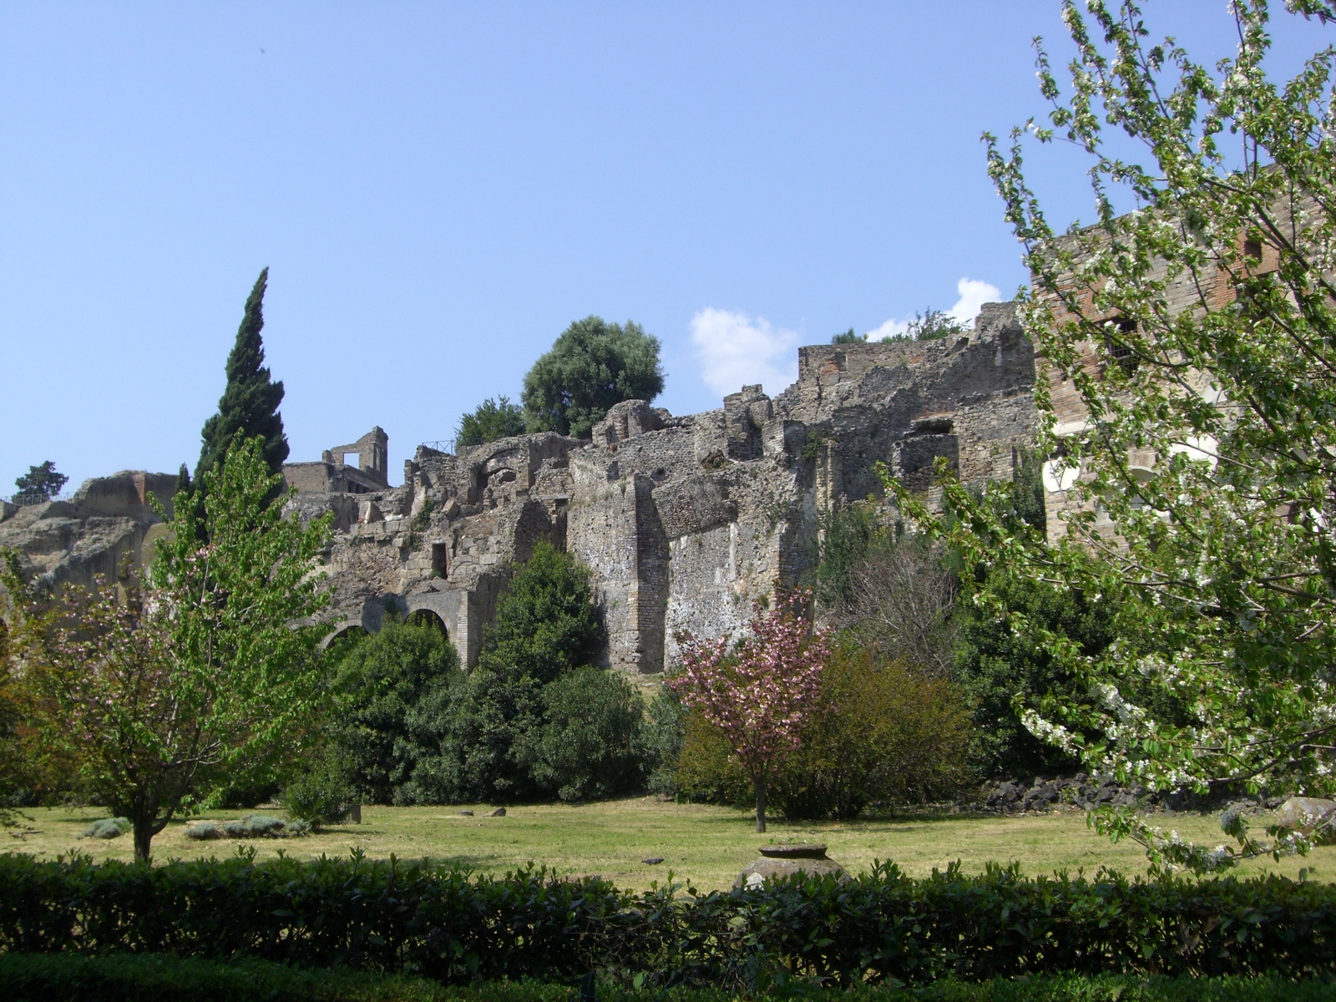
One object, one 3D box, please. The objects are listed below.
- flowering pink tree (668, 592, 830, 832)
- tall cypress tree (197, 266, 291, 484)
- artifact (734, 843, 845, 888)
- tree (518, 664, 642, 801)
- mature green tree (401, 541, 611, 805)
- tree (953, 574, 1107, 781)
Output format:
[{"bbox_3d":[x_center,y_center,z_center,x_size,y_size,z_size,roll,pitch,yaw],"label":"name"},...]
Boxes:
[{"bbox_3d":[1.455,3.683,32.000,2.890,4.330,2.800,-1,-7,0],"label":"flowering pink tree"},{"bbox_3d":[-16.862,-1.926,72.000,3.940,14.670,3.900,-1,-7,0],"label":"tall cypress tree"},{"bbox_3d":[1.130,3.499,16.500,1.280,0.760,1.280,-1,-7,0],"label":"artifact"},{"bbox_3d":[-2.269,6.109,47.500,3.470,3.550,3.400,-1,-7,0],"label":"tree"},{"bbox_3d":[-4.244,4.685,49.500,5.160,7.120,4.800,-1,-7,0],"label":"mature green tree"},{"bbox_3d":[8.821,4.231,43.000,4.160,5.020,4.000,-1,-7,0],"label":"tree"}]

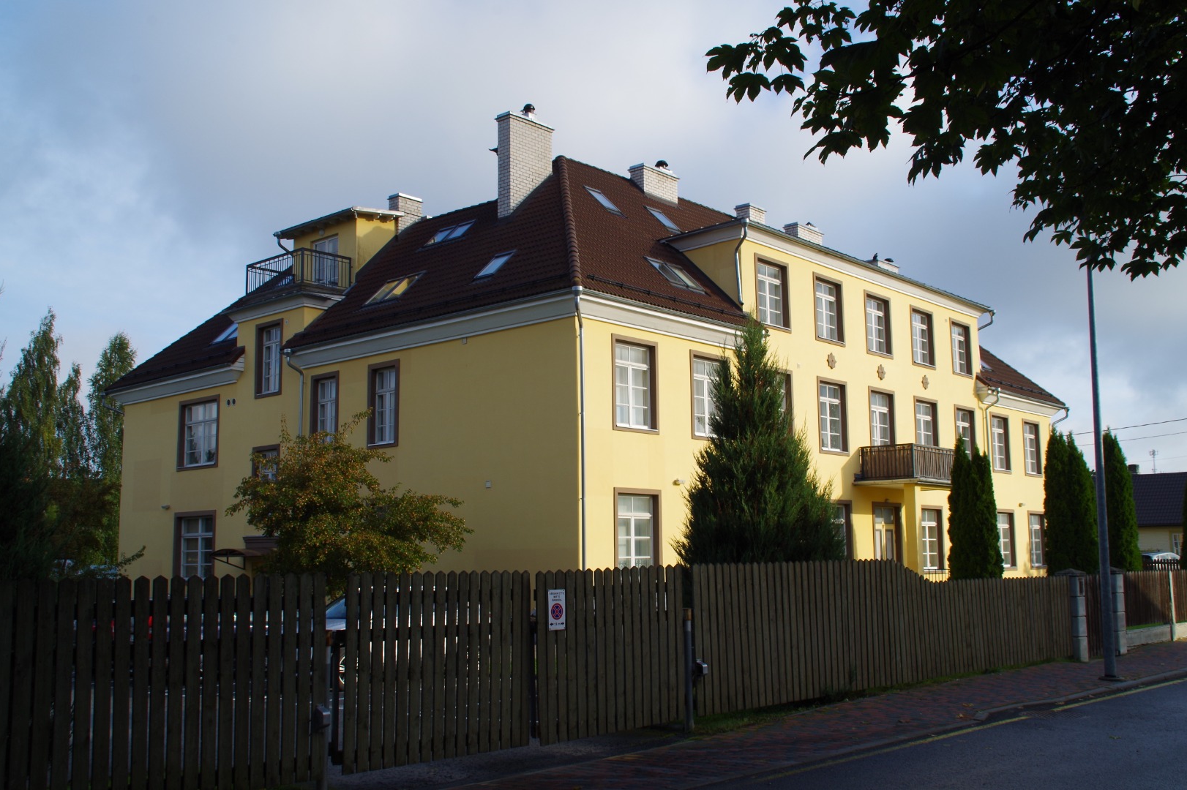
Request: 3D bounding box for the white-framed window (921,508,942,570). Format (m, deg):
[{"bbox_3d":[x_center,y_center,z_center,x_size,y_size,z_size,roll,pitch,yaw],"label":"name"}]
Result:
[{"bbox_3d":[11.369,4.876,40.096,0.180,2.007,1.436,-8,-10,40],"label":"white-framed window"}]

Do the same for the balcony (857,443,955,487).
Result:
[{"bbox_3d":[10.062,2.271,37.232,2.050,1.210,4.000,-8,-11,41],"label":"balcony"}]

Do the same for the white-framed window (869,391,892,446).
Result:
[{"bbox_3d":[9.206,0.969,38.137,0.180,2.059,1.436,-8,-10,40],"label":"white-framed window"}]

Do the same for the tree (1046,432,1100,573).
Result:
[{"bbox_3d":[14.447,3.773,35.526,1.400,5.380,1.550,-8,-11,41],"label":"tree"}]

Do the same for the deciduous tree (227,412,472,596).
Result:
[{"bbox_3d":[-4.983,2.742,23.877,4.400,4.640,4.700,-8,-11,41],"label":"deciduous tree"}]

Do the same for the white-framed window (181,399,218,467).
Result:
[{"bbox_3d":[-12.824,1.275,38.864,2.100,2.100,0.180,-8,-11,41],"label":"white-framed window"}]

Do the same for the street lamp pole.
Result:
[{"bbox_3d":[6.490,0.634,15.319,0.300,5.900,0.300,-8,-10,40],"label":"street lamp pole"}]

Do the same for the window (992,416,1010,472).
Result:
[{"bbox_3d":[15.339,1.824,45.058,0.220,1.980,1.520,-8,-11,41],"label":"window"}]

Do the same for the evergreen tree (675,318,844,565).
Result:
[{"bbox_3d":[2.584,1.568,18.740,2.700,5.420,2.700,-1,-8,0],"label":"evergreen tree"}]

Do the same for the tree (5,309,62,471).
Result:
[{"bbox_3d":[-23.267,2.575,49.149,2.900,12.433,2.900,-1,-8,0],"label":"tree"}]

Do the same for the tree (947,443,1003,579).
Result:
[{"bbox_3d":[7.668,2.927,24.055,1.100,4.090,1.120,-8,-11,41],"label":"tree"}]

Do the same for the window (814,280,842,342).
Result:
[{"bbox_3d":[7.347,-2.615,37.421,0.180,1.880,1.460,-8,-11,41],"label":"window"}]

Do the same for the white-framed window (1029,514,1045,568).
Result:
[{"bbox_3d":[17.637,5.784,47.450,0.180,2.024,1.436,-8,-10,40],"label":"white-framed window"}]

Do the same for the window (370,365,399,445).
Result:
[{"bbox_3d":[-5.701,0.305,32.698,1.080,2.100,0.180,-8,-11,41],"label":"window"}]

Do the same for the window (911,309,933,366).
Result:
[{"bbox_3d":[11.276,-1.950,41.012,0.220,1.830,1.520,-8,-11,41],"label":"window"}]

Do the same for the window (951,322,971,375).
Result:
[{"bbox_3d":[13.325,-1.653,43.300,0.220,1.830,1.520,-8,-11,41],"label":"window"}]

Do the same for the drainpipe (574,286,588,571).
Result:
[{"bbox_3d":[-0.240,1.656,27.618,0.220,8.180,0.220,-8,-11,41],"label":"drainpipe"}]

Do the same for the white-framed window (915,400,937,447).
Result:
[{"bbox_3d":[11.312,1.271,40.608,0.180,2.059,1.436,-8,-10,40],"label":"white-framed window"}]

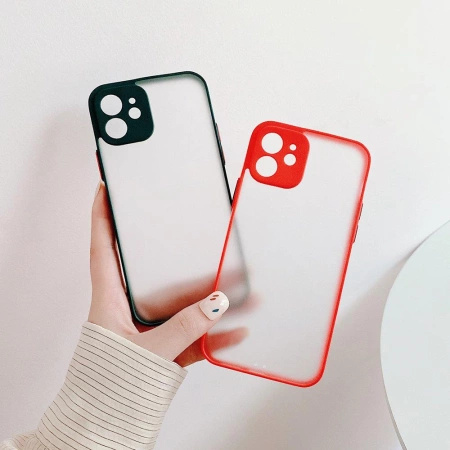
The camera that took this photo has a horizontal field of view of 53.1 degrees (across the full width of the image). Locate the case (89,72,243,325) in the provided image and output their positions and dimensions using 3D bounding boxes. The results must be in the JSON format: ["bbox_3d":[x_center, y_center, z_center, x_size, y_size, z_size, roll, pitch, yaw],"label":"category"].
[{"bbox_3d":[-0.035,-0.016,0.288,0.077,0.152,0.012,-12,4,-8],"label":"case"}]

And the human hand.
[{"bbox_3d":[-0.037,0.031,0.295,0.102,0.120,0.065,0,0,-12],"label":"human hand"}]

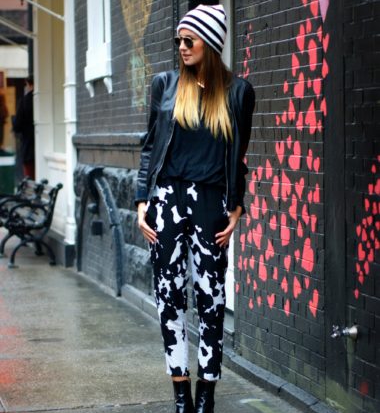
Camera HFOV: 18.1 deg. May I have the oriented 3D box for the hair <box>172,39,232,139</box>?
[{"bbox_3d":[0.050,-0.459,4.770,0.225,0.400,0.230,1,5,30],"label":"hair"}]

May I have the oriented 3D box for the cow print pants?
[{"bbox_3d":[-0.010,0.294,4.880,0.335,0.830,0.250,0,4,7],"label":"cow print pants"}]

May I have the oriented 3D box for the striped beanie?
[{"bbox_3d":[0.046,-0.713,4.810,0.190,0.195,0.220,3,-8,45],"label":"striped beanie"}]

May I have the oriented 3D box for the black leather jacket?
[{"bbox_3d":[0.018,-0.265,4.830,0.475,0.570,0.270,0,4,7],"label":"black leather jacket"}]

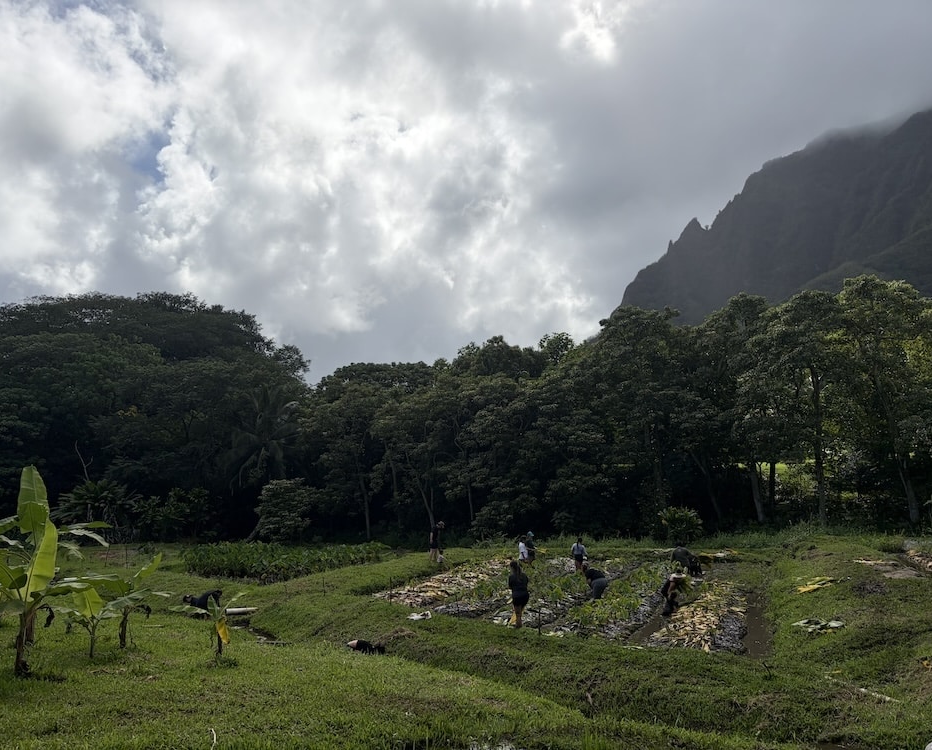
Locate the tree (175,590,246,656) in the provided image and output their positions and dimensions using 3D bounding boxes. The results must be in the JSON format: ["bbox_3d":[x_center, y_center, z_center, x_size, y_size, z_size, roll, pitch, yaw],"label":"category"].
[{"bbox_3d":[-4.626,4.500,13.600,1.250,1.150,1.100,1,-9,-8],"label":"tree"}]

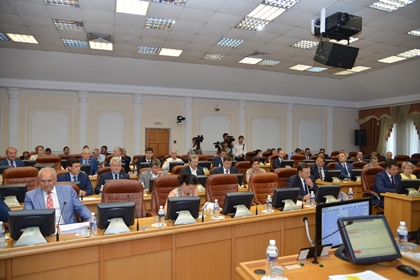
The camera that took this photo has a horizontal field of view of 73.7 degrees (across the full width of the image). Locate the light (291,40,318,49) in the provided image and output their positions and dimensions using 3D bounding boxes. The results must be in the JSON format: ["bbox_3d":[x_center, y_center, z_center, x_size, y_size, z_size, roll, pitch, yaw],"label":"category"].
[{"bbox_3d":[2.372,-2.387,6.963,0.600,0.080,0.600,1,0,-19],"label":"light"}]

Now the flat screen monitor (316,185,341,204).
[{"bbox_3d":[1.509,0.716,3.580,0.340,0.280,0.180,0,0,-9],"label":"flat screen monitor"}]

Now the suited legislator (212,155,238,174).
[{"bbox_3d":[0.300,0.970,5.180,0.550,1.340,0.750,0,0,-14],"label":"suited legislator"}]

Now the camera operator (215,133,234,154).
[{"bbox_3d":[0.550,0.690,10.300,0.570,1.820,0.600,1,0,-34],"label":"camera operator"}]

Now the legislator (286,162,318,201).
[{"bbox_3d":[1.340,0.970,3.980,0.560,1.280,0.750,1,0,-27],"label":"legislator"}]

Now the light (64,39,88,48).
[{"bbox_3d":[-3.263,-2.353,6.810,0.600,0.070,0.600,1,0,-19],"label":"light"}]

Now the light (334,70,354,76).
[{"bbox_3d":[4.606,-2.306,9.552,0.600,0.080,0.600,0,0,-19],"label":"light"}]

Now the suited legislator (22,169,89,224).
[{"bbox_3d":[-1.510,0.940,2.740,0.600,1.330,0.750,1,0,-27],"label":"suited legislator"}]

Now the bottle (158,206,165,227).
[{"bbox_3d":[-0.530,0.820,3.040,0.066,0.220,0.066,0,0,-19],"label":"bottle"}]

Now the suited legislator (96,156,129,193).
[{"bbox_3d":[-1.460,0.945,4.330,0.560,1.340,0.750,1,0,-25],"label":"suited legislator"}]

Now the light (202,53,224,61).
[{"bbox_3d":[0.088,-2.405,8.085,0.600,0.080,0.600,1,0,-19],"label":"light"}]

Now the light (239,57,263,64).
[{"bbox_3d":[1.236,-2.354,8.389,0.600,0.090,0.600,0,0,-19],"label":"light"}]

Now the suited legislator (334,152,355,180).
[{"bbox_3d":[3.200,0.970,6.680,0.540,1.320,0.700,0,0,-3],"label":"suited legislator"}]

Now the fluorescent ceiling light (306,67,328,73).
[{"bbox_3d":[3.488,-2.340,9.188,0.600,0.080,0.600,0,0,-19],"label":"fluorescent ceiling light"}]

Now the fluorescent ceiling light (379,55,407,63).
[{"bbox_3d":[5.134,-2.289,7.908,0.600,0.080,0.600,0,0,-19],"label":"fluorescent ceiling light"}]

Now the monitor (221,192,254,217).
[{"bbox_3d":[0.317,0.734,3.170,0.340,0.280,0.180,0,0,-15],"label":"monitor"}]

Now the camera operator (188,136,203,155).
[{"bbox_3d":[-0.520,0.750,10.100,0.500,1.680,0.550,1,0,-34],"label":"camera operator"}]

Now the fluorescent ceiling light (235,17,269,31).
[{"bbox_3d":[0.865,-2.352,5.747,0.600,0.090,0.600,0,0,-19],"label":"fluorescent ceiling light"}]

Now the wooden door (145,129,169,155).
[{"bbox_3d":[-1.999,0.585,10.521,0.900,2.000,0.080,1,0,-19],"label":"wooden door"}]

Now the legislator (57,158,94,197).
[{"bbox_3d":[-2.040,0.950,4.240,0.560,1.320,0.750,1,0,-28],"label":"legislator"}]

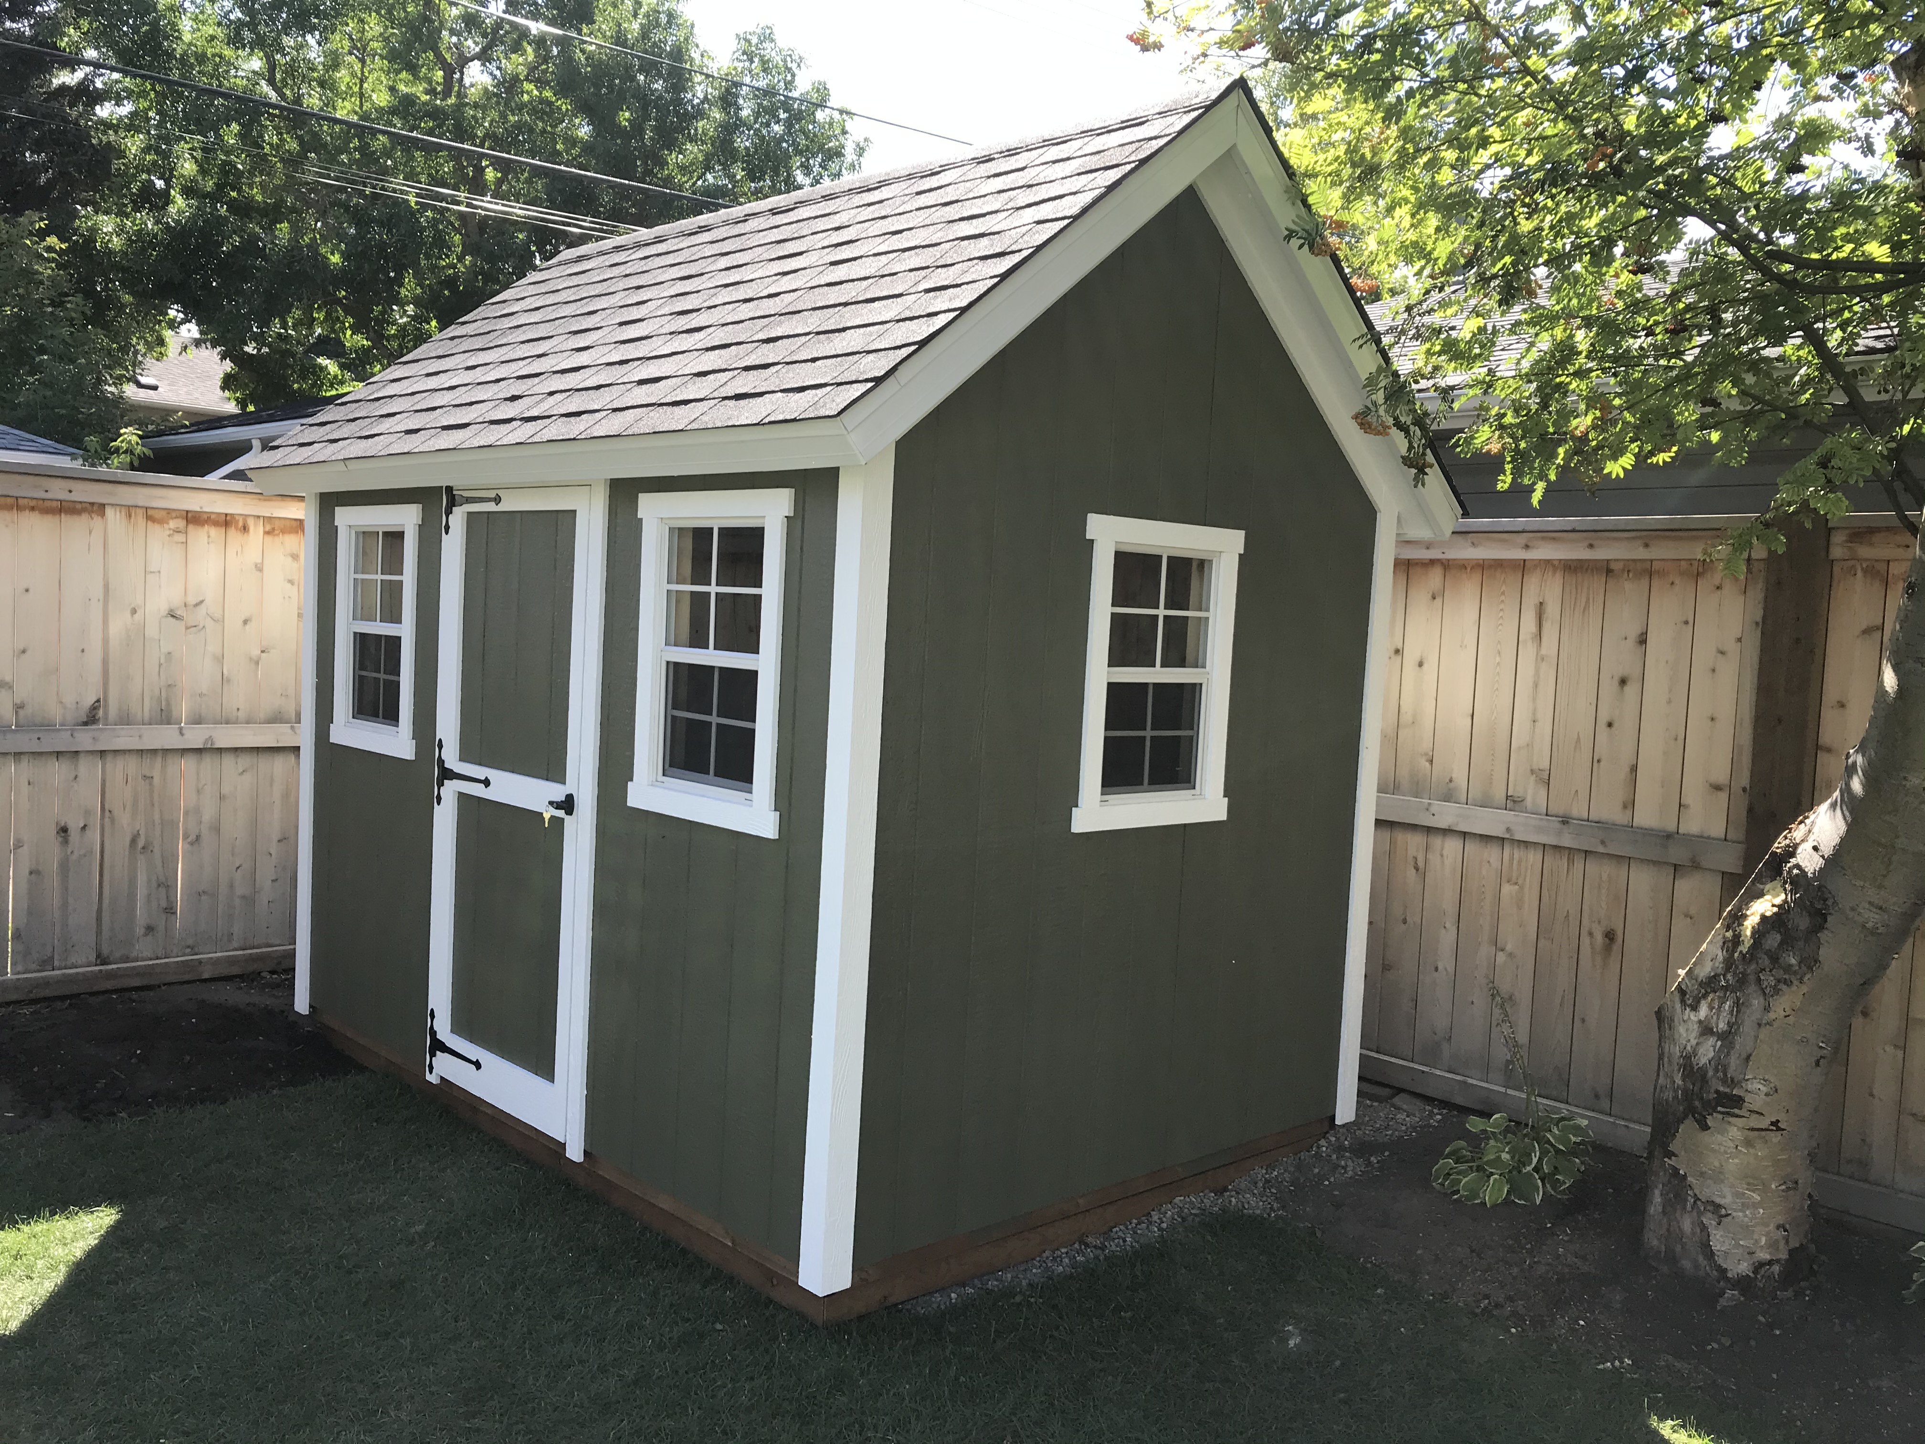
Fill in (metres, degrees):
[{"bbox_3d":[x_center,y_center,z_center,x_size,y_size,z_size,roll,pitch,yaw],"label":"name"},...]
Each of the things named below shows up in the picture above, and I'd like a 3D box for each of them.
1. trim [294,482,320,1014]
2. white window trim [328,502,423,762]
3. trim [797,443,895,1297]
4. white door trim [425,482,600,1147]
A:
[{"bbox_3d":[-2.357,0.114,5.677,0.075,1.890,0.095,0,5,-44],"label":"trim"},{"bbox_3d":[-1.971,-0.311,5.241,0.035,0.819,0.658,0,5,-44],"label":"white window trim"},{"bbox_3d":[-0.263,0.337,3.518,0.090,1.925,0.083,0,5,-44],"label":"trim"},{"bbox_3d":[-1.333,0.231,4.580,0.055,1.826,0.830,0,5,-44],"label":"white door trim"}]

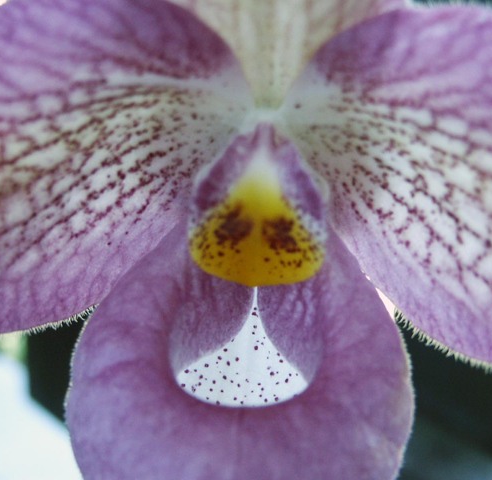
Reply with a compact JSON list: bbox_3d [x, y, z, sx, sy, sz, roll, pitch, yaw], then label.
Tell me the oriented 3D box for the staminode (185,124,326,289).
[{"bbox_3d":[0.001,-0.003,0.186,0.017,0.018,0.009,3,-1,0],"label":"staminode"}]

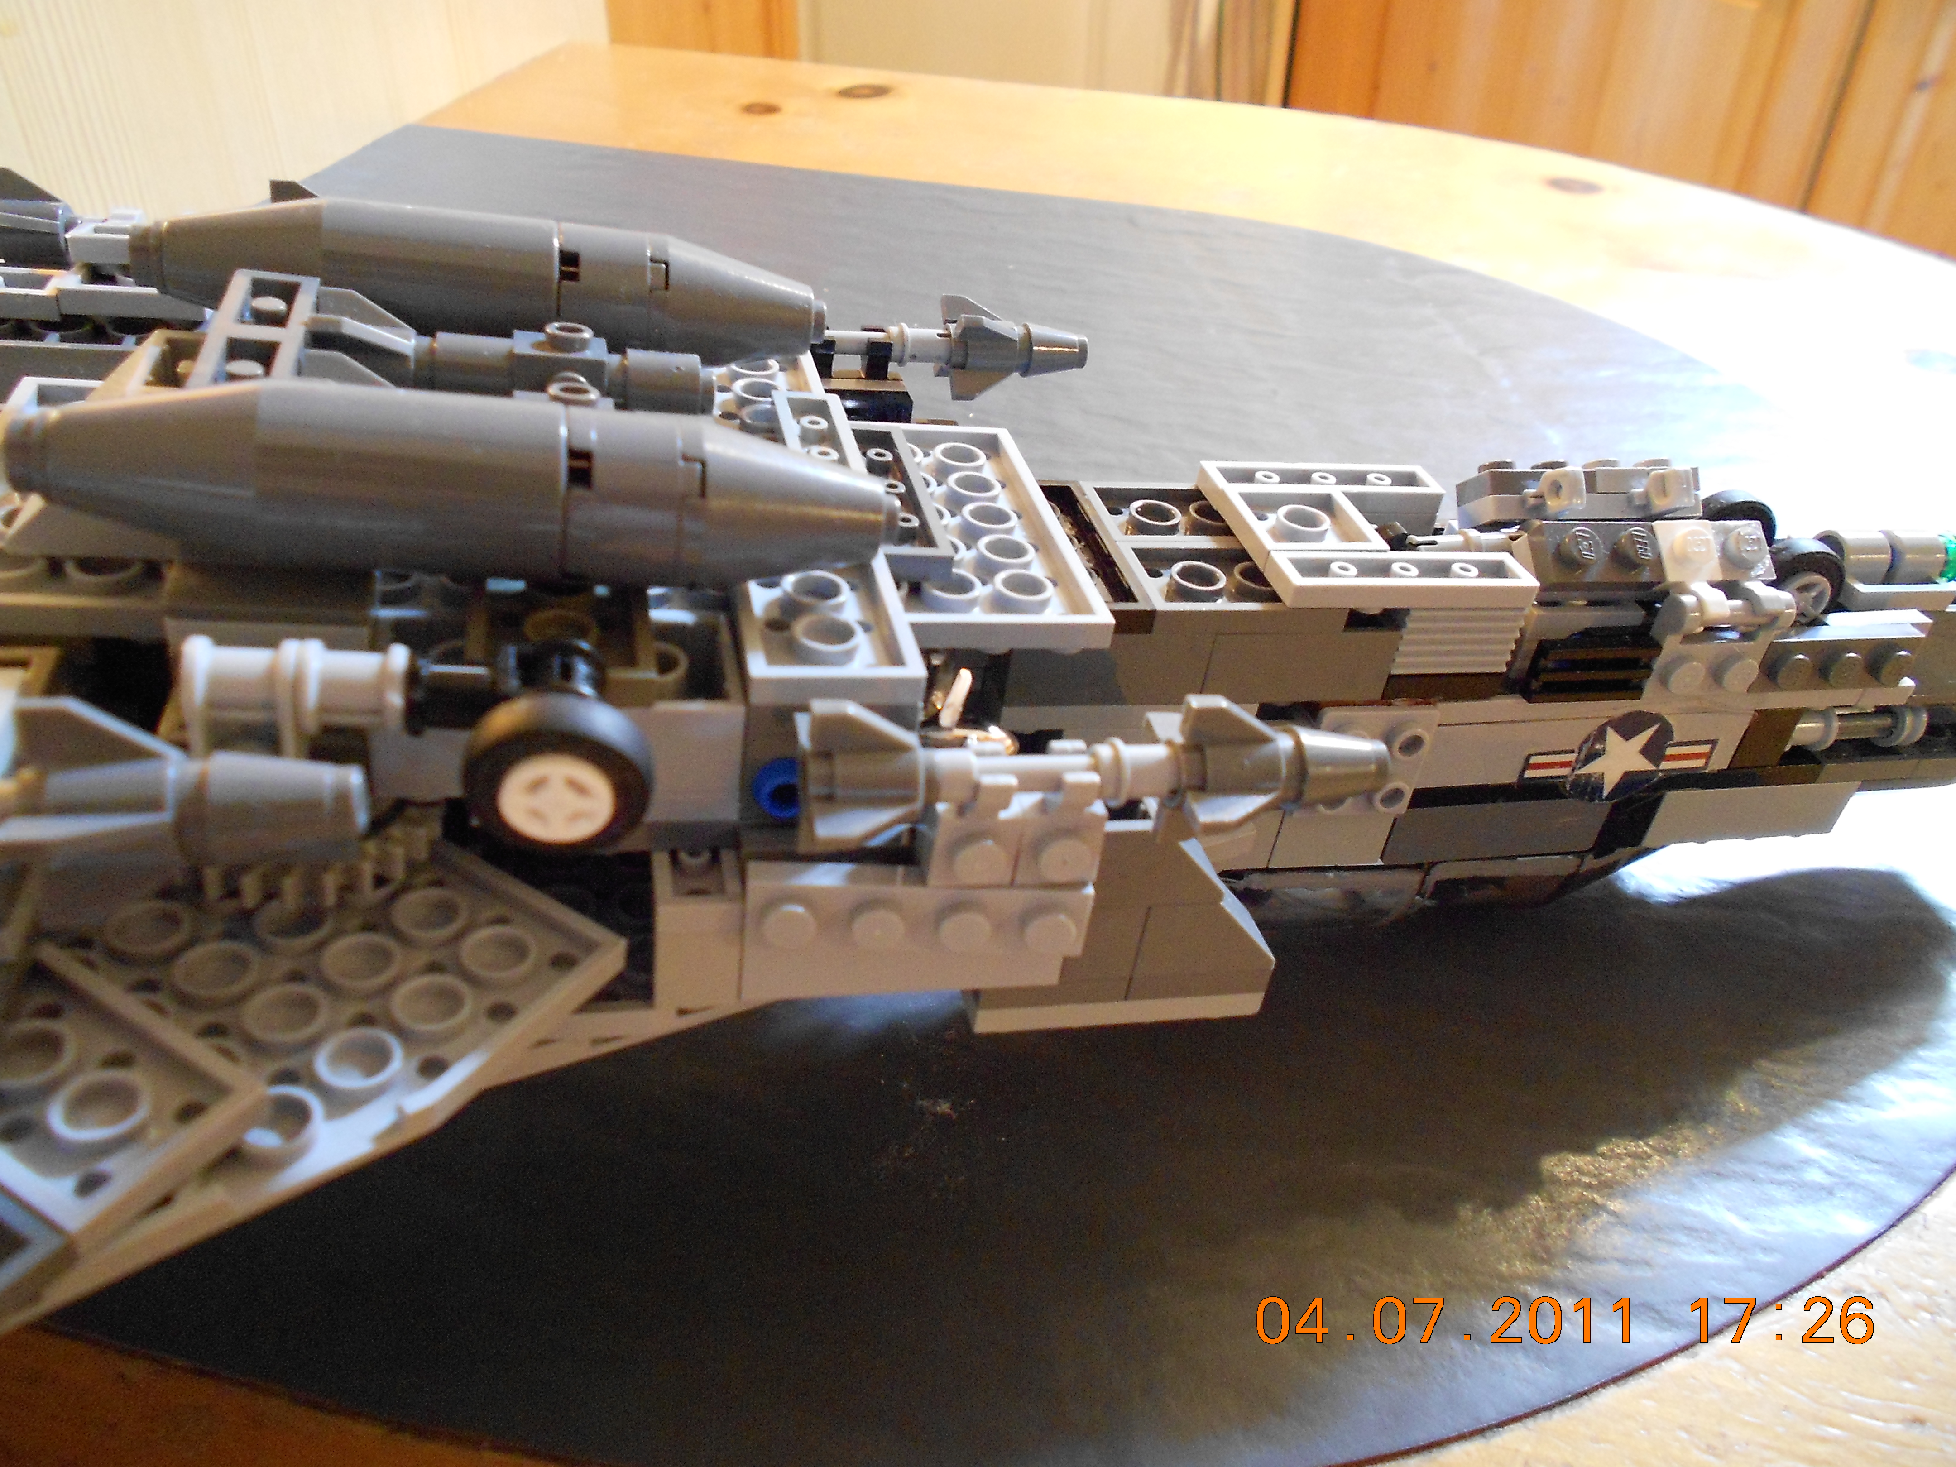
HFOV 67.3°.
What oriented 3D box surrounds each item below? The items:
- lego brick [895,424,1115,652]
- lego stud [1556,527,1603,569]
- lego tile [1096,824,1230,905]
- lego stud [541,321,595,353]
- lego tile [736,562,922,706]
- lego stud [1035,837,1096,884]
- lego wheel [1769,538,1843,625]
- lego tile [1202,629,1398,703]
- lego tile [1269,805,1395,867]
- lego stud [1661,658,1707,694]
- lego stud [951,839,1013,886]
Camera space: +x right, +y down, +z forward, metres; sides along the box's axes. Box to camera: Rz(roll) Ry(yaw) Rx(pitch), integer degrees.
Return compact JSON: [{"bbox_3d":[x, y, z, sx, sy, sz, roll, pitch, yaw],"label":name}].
[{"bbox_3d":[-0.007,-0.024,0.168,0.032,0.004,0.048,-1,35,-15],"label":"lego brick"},{"bbox_3d":[0.074,-0.023,0.180,0.005,0.002,0.005,-1,72,-14],"label":"lego stud"},{"bbox_3d":[0.017,0.011,0.150,0.016,0.010,0.008,0,34,-15],"label":"lego tile"},{"bbox_3d":[-0.044,-0.042,0.157,0.005,0.002,0.005,-1,35,-14],"label":"lego stud"},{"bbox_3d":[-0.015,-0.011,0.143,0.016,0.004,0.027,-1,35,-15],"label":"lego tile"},{"bbox_3d":[0.008,0.011,0.133,0.005,0.005,0.002,2,31,-10],"label":"lego stud"},{"bbox_3d":[0.109,-0.019,0.198,0.014,0.014,0.005,-6,37,-11],"label":"lego wheel"},{"bbox_3d":[0.037,-0.010,0.175,0.024,0.010,0.008,-1,36,-15],"label":"lego tile"},{"bbox_3d":[0.046,0.011,0.195,0.016,0.009,0.008,-1,35,-14],"label":"lego tile"},{"bbox_3d":[0.086,-0.007,0.179,0.005,0.005,0.002,-1,35,-15],"label":"lego stud"},{"bbox_3d":[0.000,0.011,0.130,0.005,0.005,0.002,-1,35,-15],"label":"lego stud"}]

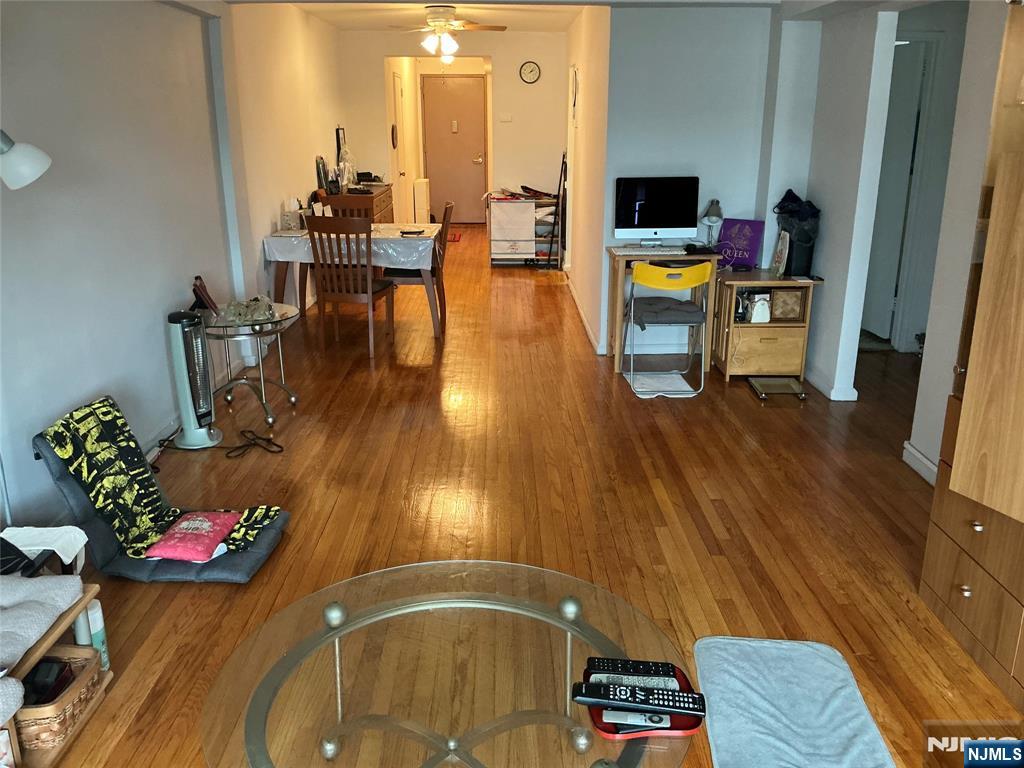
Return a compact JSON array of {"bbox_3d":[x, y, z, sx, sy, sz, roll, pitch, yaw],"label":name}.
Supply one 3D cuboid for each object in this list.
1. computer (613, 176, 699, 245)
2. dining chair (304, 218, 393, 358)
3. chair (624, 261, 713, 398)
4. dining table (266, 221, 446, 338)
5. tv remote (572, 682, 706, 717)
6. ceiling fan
[{"bbox_3d":[0.912,-1.089,5.272,0.530,0.450,0.180,-1,17,-3],"label":"computer"},{"bbox_3d":[-1.070,-0.674,5.547,0.440,0.915,0.480,4,17,12],"label":"dining chair"},{"bbox_3d":[0.909,-0.377,4.946,0.450,0.760,0.470,0,17,-1],"label":"chair"},{"bbox_3d":[-1.166,-0.809,6.402,1.210,0.745,0.890,0,17,-1],"label":"dining table"},{"bbox_3d":[0.225,0.561,1.468,0.226,0.026,0.046,2,17,8],"label":"tv remote"},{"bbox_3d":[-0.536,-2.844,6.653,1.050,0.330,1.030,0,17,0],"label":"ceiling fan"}]

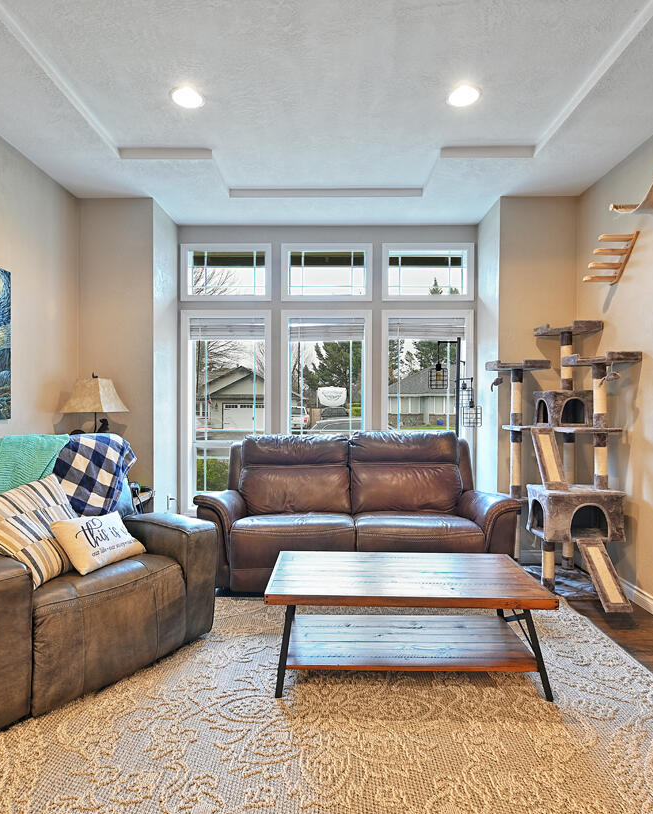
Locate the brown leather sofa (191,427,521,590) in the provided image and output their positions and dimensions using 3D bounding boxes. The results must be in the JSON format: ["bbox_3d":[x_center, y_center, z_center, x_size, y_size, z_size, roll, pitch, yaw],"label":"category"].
[{"bbox_3d":[0.222,0.760,3.855,2.300,1.060,1.040,0,1,0],"label":"brown leather sofa"}]

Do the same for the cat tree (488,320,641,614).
[{"bbox_3d":[1.665,0.330,3.435,0.770,1.930,0.980,0,1,0],"label":"cat tree"}]

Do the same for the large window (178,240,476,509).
[{"bbox_3d":[0.012,-0.284,4.527,2.790,2.540,0.090,0,1,0],"label":"large window"}]

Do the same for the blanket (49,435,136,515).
[{"bbox_3d":[-1.402,0.402,2.911,0.350,0.460,0.490,1,1,37],"label":"blanket"}]

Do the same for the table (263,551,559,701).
[{"bbox_3d":[0.378,1.081,2.449,1.310,0.455,0.630,0,1,2],"label":"table"}]

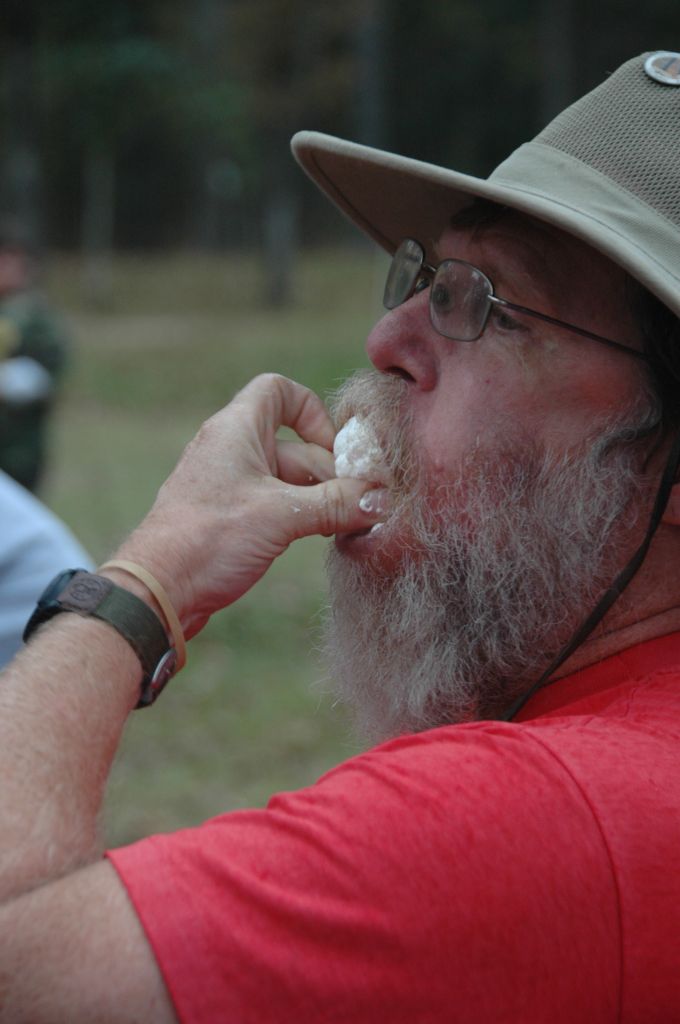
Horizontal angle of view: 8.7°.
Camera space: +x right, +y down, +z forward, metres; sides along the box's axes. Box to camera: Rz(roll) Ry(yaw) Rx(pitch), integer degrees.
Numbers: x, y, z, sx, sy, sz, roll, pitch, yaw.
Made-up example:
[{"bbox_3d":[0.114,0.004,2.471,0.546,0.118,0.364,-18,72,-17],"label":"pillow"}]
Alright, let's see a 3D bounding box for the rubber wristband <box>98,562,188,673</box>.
[{"bbox_3d":[-0.089,0.047,1.970,0.008,0.058,0.061,-38,0,-27],"label":"rubber wristband"}]

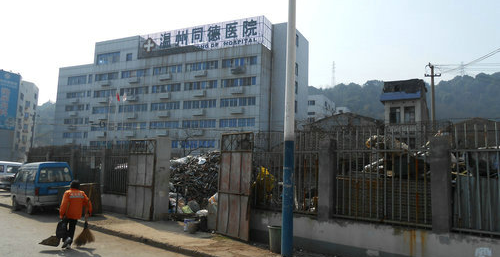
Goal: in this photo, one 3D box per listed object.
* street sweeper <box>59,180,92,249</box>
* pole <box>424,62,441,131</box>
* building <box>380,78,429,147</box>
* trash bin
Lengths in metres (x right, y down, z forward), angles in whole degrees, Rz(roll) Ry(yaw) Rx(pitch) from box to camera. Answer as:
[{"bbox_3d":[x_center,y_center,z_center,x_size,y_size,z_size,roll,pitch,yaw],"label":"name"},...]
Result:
[{"bbox_3d":[-4.002,1.932,8.610,0.660,1.570,0.450,7,-8,-36],"label":"street sweeper"},{"bbox_3d":[16.528,0.174,33.701,1.280,12.100,0.320,-1,-7,26],"label":"pole"},{"bbox_3d":[16.415,1.125,38.978,3.900,11.400,5.300,-2,-8,33],"label":"building"},{"bbox_3d":[0.641,2.413,8.210,0.440,0.570,0.440,2,-7,0],"label":"trash bin"}]

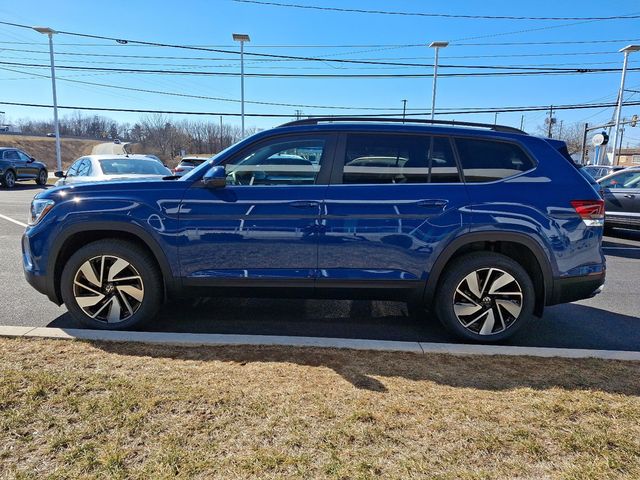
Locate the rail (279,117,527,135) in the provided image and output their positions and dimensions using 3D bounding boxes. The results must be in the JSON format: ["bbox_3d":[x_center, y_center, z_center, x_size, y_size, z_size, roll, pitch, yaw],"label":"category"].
[{"bbox_3d":[0.687,-0.925,3.789,2.070,0.110,0.070,2,9,-1],"label":"rail"}]

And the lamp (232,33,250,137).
[{"bbox_3d":[-4.054,-6.506,23.869,0.700,7.570,1.050,1,10,0],"label":"lamp"}]

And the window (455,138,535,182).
[{"bbox_3d":[1.367,-0.608,3.606,0.620,0.363,0.070,1,-13,-5],"label":"window"}]

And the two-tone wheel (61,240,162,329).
[{"bbox_3d":[-1.646,0.370,3.712,0.765,0.765,0.260,2,9,-1],"label":"two-tone wheel"}]

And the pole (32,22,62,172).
[{"bbox_3d":[-13.858,-6.774,23.864,0.700,7.640,1.050,1,10,0],"label":"pole"}]

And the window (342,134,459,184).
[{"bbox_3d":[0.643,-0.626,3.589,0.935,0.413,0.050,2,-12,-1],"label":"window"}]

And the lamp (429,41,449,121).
[{"bbox_3d":[5.923,-6.224,23.877,0.700,7.480,1.050,1,10,0],"label":"lamp"}]

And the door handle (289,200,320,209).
[{"bbox_3d":[-0.120,-0.266,3.488,0.240,0.050,0.055,2,9,-1],"label":"door handle"}]

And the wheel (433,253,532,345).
[{"bbox_3d":[1.331,0.468,3.763,0.765,0.765,0.260,2,9,-1],"label":"wheel"}]

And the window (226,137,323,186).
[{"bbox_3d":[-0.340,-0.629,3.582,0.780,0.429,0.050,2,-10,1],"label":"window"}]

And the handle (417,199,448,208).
[{"bbox_3d":[0.855,-0.273,3.498,0.240,0.050,0.055,2,9,-1],"label":"handle"}]

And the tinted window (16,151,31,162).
[{"bbox_3d":[-13.086,-3.685,20.400,0.060,0.470,1.000,-22,11,-3],"label":"tinted window"}]

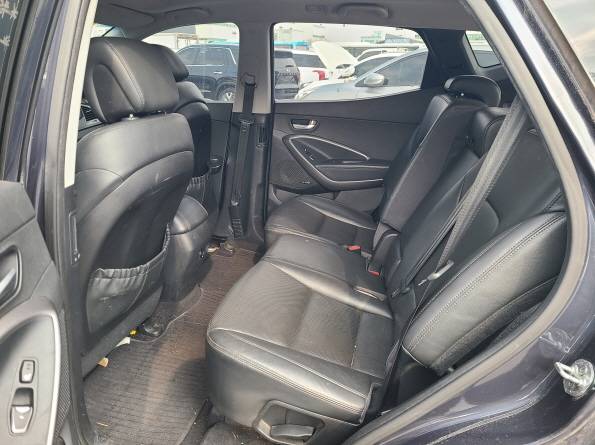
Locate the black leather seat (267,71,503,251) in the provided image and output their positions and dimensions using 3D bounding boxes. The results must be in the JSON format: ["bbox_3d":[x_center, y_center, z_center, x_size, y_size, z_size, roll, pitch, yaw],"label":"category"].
[{"bbox_3d":[0.368,-0.196,2.126,0.920,0.960,0.510,5,21,14],"label":"black leather seat"}]

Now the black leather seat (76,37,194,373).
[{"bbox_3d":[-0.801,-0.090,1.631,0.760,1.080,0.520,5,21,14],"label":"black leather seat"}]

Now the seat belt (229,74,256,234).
[{"bbox_3d":[-0.316,-0.335,2.551,0.130,0.950,0.080,5,21,14],"label":"seat belt"}]

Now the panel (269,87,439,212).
[{"bbox_3d":[0.284,-0.347,2.468,0.900,0.740,0.120,5,21,14],"label":"panel"}]

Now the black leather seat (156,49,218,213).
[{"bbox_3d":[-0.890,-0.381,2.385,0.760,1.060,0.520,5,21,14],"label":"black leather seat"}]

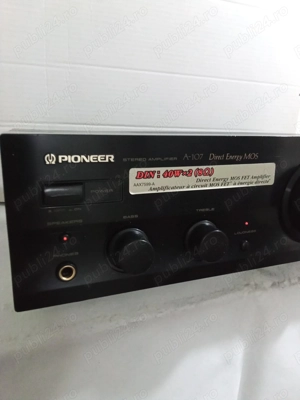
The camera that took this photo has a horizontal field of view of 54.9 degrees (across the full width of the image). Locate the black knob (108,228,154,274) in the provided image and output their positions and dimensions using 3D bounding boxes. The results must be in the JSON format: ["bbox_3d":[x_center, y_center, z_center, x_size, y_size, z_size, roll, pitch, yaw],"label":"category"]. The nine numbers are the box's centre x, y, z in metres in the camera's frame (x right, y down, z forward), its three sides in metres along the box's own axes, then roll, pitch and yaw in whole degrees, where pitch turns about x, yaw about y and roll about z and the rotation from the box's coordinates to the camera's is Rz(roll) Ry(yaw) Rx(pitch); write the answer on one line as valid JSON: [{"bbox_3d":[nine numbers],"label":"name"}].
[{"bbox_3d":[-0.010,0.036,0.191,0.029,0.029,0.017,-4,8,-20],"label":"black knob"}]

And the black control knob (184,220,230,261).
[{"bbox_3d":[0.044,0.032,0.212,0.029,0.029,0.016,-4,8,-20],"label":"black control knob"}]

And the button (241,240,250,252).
[{"bbox_3d":[0.076,0.037,0.230,0.007,0.008,0.005,-4,8,-20],"label":"button"}]

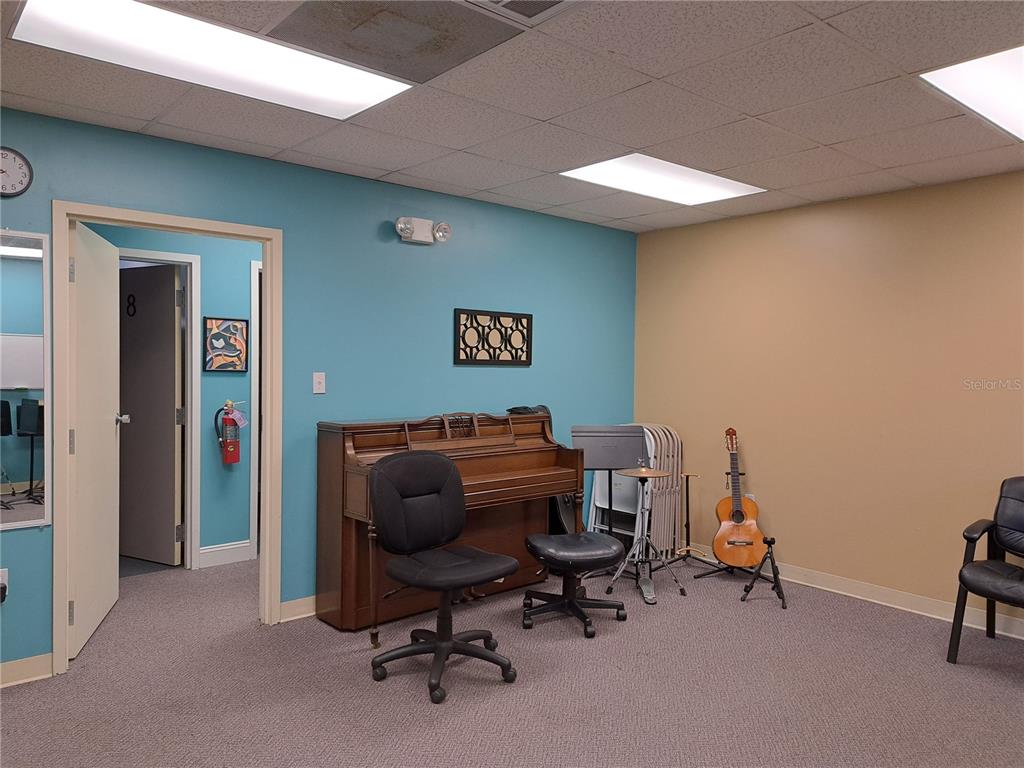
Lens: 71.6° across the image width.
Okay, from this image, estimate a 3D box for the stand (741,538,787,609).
[{"bbox_3d":[1.547,1.109,4.280,0.260,0.385,0.230,2,2,33],"label":"stand"}]

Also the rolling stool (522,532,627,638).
[{"bbox_3d":[0.332,1.084,3.937,0.575,0.430,0.575,-1,3,-40],"label":"rolling stool"}]

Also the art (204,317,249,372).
[{"bbox_3d":[-1.918,-0.259,4.778,0.297,0.360,0.030,-1,2,-40],"label":"art"}]

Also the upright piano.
[{"bbox_3d":[-0.303,0.733,4.122,1.480,1.100,0.600,-1,3,-40],"label":"upright piano"}]

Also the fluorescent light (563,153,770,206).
[{"bbox_3d":[0.882,-1.150,4.027,1.190,0.070,0.585,-1,3,-40],"label":"fluorescent light"}]

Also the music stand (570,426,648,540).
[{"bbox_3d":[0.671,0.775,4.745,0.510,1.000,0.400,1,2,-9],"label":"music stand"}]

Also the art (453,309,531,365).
[{"bbox_3d":[-0.120,-0.300,4.689,0.655,0.352,0.030,-1,3,-40],"label":"art"}]

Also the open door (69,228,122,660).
[{"bbox_3d":[-2.150,0.247,3.659,0.045,2.020,0.870,0,2,-17],"label":"open door"}]

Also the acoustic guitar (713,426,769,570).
[{"bbox_3d":[1.502,0.760,4.774,0.365,0.945,0.110,-2,-18,10],"label":"acoustic guitar"}]

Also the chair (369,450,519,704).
[{"bbox_3d":[-0.313,0.822,3.274,0.650,0.970,0.660,-1,2,-39],"label":"chair"}]

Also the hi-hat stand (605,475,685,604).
[{"bbox_3d":[0.837,0.917,4.469,0.490,0.740,0.550,1,2,2],"label":"hi-hat stand"}]

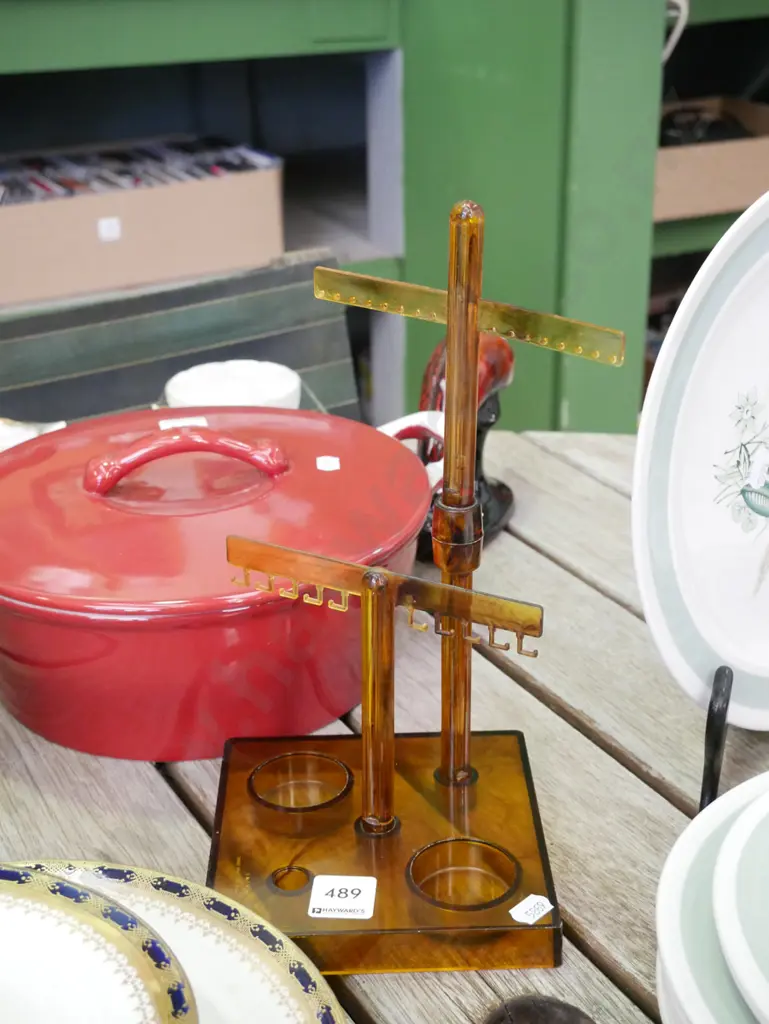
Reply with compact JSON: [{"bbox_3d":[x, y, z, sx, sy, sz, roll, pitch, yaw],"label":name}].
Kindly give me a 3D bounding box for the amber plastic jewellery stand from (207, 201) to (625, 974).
[{"bbox_3d":[0.005,0.023,0.582,0.170,0.297,0.164,-1,24,-1],"label":"amber plastic jewellery stand"}]

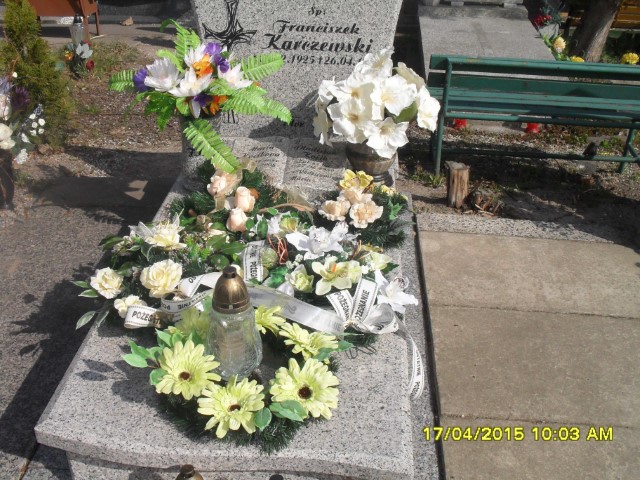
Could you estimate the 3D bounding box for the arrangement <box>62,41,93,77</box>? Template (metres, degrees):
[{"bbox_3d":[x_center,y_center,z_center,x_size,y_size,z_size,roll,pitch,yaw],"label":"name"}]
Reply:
[{"bbox_3d":[-1.922,-1.441,5.150,0.260,0.275,0.240,-9,31,-18],"label":"arrangement"}]

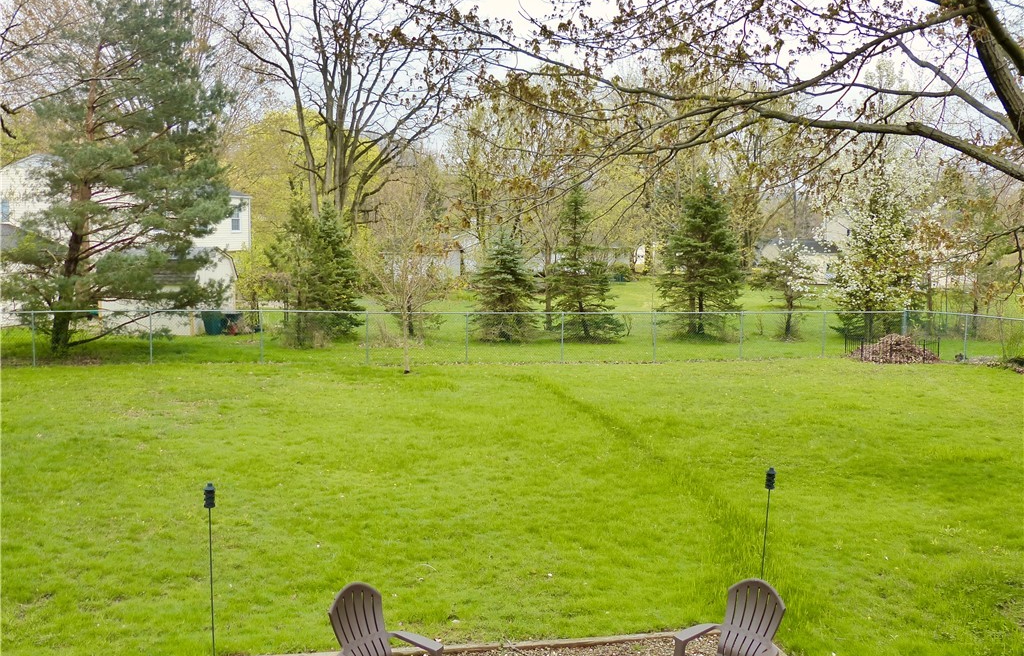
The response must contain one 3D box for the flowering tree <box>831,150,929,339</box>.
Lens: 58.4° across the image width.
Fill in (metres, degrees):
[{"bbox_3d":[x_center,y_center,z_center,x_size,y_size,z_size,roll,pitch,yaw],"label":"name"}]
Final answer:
[{"bbox_3d":[13.806,-3.018,33.953,3.557,6.934,3.557,1,6,0],"label":"flowering tree"}]

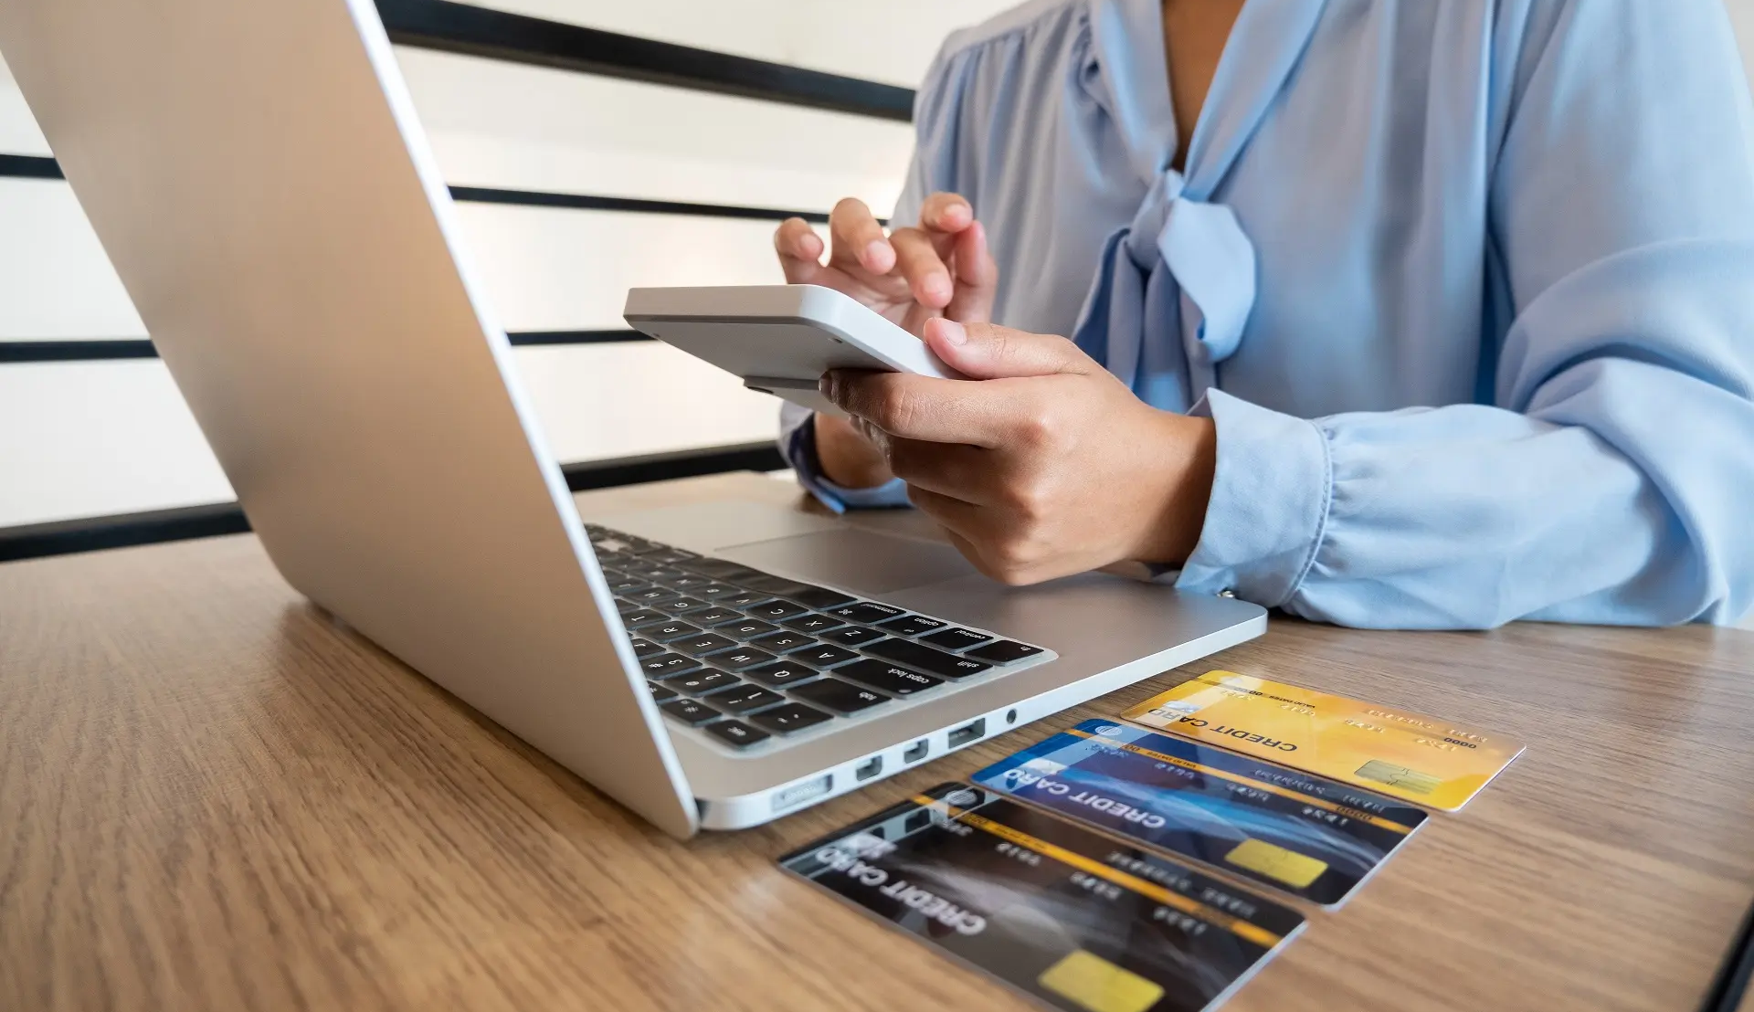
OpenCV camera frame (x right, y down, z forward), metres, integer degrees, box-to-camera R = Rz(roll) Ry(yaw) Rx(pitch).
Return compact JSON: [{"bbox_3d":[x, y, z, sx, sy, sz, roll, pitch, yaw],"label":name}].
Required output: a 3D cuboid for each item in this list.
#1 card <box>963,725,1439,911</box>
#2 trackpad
[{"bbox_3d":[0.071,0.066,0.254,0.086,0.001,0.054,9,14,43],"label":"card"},{"bbox_3d":[-0.006,0.021,0.455,0.074,0.002,0.103,-10,14,-42],"label":"trackpad"}]

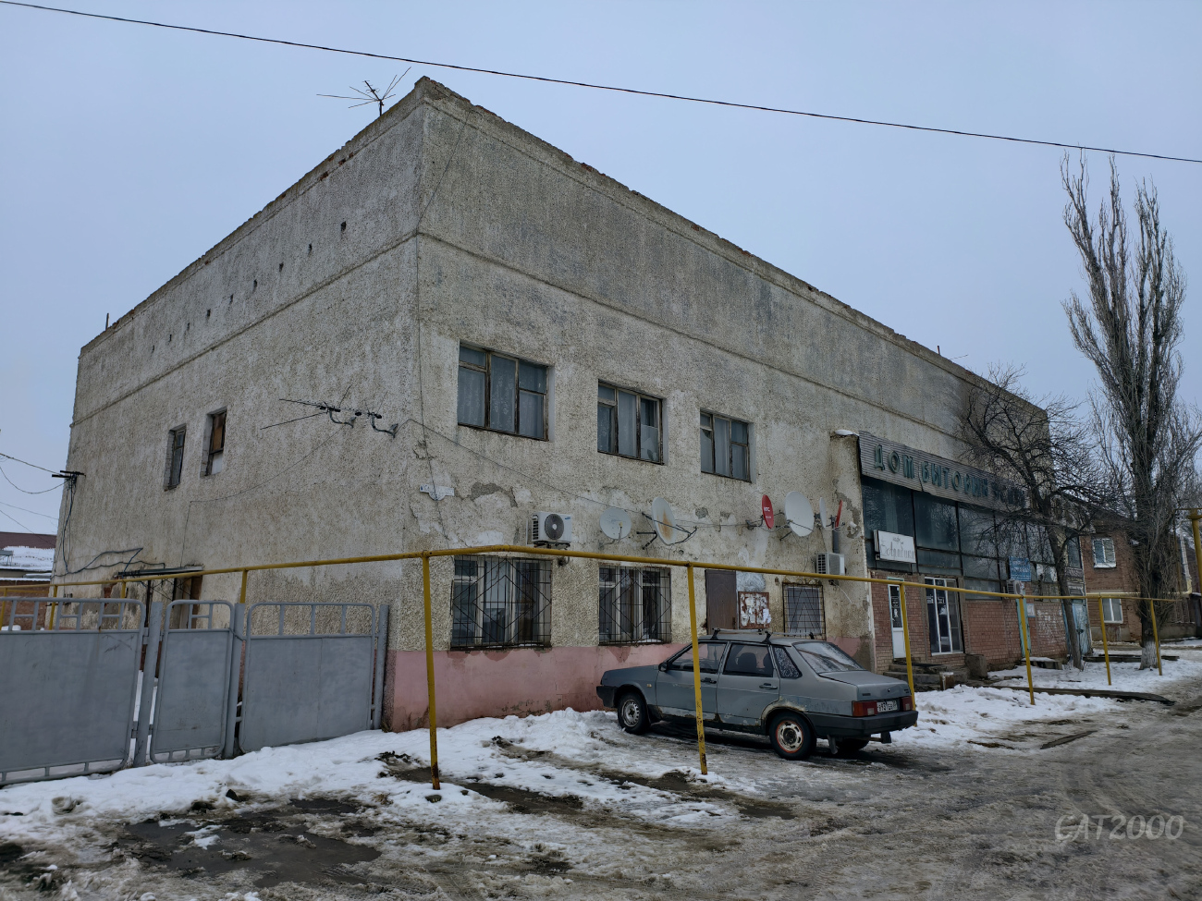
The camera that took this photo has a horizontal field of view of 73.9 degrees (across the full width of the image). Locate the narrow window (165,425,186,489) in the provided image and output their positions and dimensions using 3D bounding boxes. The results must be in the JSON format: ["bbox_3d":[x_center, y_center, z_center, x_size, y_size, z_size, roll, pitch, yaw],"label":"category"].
[{"bbox_3d":[-9.870,0.156,18.650,1.057,1.413,0.180,-10,-15,43],"label":"narrow window"}]

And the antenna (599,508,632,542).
[{"bbox_3d":[0.274,1.307,14.127,0.566,0.583,0.300,3,-11,-14],"label":"antenna"}]

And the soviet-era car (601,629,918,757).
[{"bbox_3d":[1.957,3.206,10.831,4.200,1.450,1.660,-10,-16,43],"label":"soviet-era car"}]

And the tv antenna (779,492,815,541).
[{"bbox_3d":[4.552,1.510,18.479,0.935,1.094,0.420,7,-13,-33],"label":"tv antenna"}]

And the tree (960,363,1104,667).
[{"bbox_3d":[13.864,1.931,25.643,4.100,9.500,4.100,-10,-15,43],"label":"tree"}]

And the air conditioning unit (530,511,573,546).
[{"bbox_3d":[-0.767,1.242,12.799,0.300,0.510,0.740,-10,-15,43],"label":"air conditioning unit"}]

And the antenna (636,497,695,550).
[{"bbox_3d":[1.176,1.295,14.397,1.000,0.950,0.900,-7,-13,34],"label":"antenna"}]

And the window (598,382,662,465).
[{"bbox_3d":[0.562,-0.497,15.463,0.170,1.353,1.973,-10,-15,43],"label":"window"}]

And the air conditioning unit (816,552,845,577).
[{"bbox_3d":[5.716,2.850,19.790,0.300,0.565,0.840,-10,-15,43],"label":"air conditioning unit"}]

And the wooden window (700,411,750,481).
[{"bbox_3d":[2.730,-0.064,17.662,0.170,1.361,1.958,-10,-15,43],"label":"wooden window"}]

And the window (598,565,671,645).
[{"bbox_3d":[0.657,2.874,14.816,0.160,1.395,2.003,-10,-15,43],"label":"window"}]

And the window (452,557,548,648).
[{"bbox_3d":[-1.470,2.329,12.201,0.170,1.350,1.900,-10,-15,43],"label":"window"}]

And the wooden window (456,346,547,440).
[{"bbox_3d":[-1.539,-0.908,12.955,0.150,1.330,1.900,-10,-15,43],"label":"wooden window"}]

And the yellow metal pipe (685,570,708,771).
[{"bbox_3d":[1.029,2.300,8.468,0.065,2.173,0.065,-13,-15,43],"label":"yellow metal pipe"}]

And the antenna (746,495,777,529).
[{"bbox_3d":[3.455,1.340,17.132,0.520,0.720,0.620,-7,-13,33],"label":"antenna"}]

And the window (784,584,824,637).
[{"bbox_3d":[4.835,3.846,18.999,0.150,1.318,1.796,-10,-15,43],"label":"window"}]

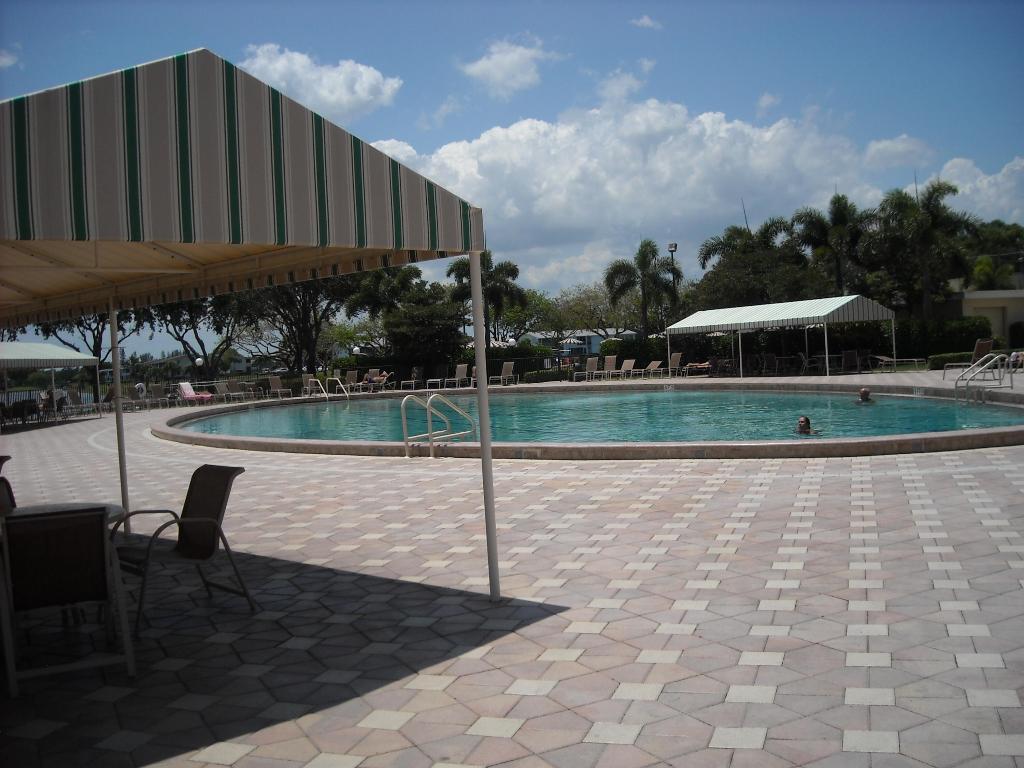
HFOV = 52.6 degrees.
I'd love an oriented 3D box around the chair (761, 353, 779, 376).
[{"bbox_3d":[11.587,-0.876,46.500,0.600,0.930,0.650,-2,2,37],"label":"chair"}]

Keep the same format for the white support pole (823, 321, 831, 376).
[{"bbox_3d":[12.642,-1.428,41.571,0.070,2.250,0.070,-4,2,-28],"label":"white support pole"}]

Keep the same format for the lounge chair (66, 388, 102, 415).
[{"bbox_3d":[-16.928,0.693,41.000,1.500,1.000,0.650,-2,2,28],"label":"lounge chair"}]

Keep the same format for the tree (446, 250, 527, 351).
[{"bbox_3d":[-1.656,-4.699,70.000,5.200,8.600,5.200,-3,1,0],"label":"tree"}]

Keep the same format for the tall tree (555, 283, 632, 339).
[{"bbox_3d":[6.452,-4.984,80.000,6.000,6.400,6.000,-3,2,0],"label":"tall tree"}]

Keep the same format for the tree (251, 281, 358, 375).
[{"bbox_3d":[-14.028,-4.090,70.000,7.500,8.300,7.200,-3,1,0],"label":"tree"}]

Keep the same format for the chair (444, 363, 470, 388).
[{"bbox_3d":[-2.622,-0.354,49.736,0.640,1.070,1.600,-3,2,20],"label":"chair"}]

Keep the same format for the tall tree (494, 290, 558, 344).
[{"bbox_3d":[0.810,-3.819,74.908,5.000,6.100,5.000,-3,2,0],"label":"tall tree"}]

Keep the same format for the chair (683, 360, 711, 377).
[{"bbox_3d":[8.149,-0.652,45.000,1.450,0.650,0.650,-4,2,-24],"label":"chair"}]

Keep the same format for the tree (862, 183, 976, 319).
[{"bbox_3d":[18.323,-4.894,46.880,4.900,8.000,4.900,-3,2,0],"label":"tree"}]

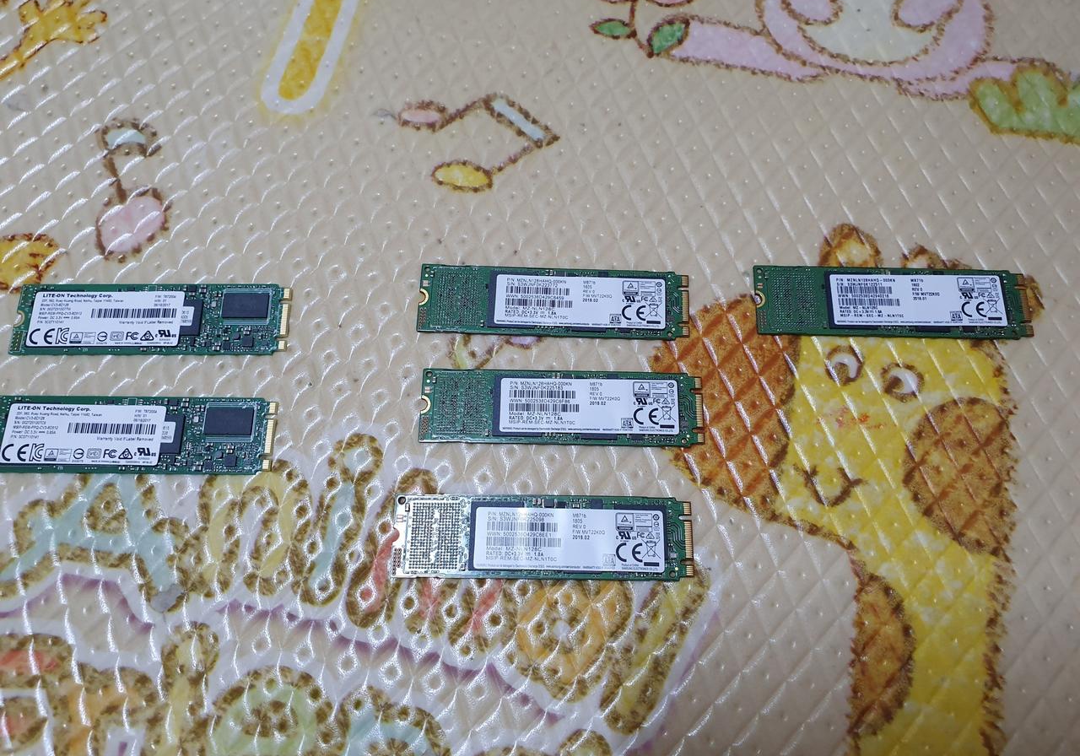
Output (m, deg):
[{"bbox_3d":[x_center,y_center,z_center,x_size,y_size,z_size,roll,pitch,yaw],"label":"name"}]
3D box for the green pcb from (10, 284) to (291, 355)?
[{"bbox_3d":[-0.114,-0.018,0.238,0.080,0.003,0.022,0,70,0],"label":"green pcb"}]

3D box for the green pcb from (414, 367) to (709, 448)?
[{"bbox_3d":[0.006,0.008,0.229,0.080,0.003,0.022,1,70,0],"label":"green pcb"}]

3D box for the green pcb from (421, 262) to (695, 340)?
[{"bbox_3d":[0.004,-0.023,0.240,0.080,0.003,0.022,2,70,1],"label":"green pcb"}]

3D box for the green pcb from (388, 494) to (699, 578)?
[{"bbox_3d":[0.001,0.042,0.217,0.080,0.003,0.022,1,70,0],"label":"green pcb"}]

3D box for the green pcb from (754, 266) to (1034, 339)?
[{"bbox_3d":[0.105,-0.023,0.240,0.080,0.003,0.022,1,70,0],"label":"green pcb"}]

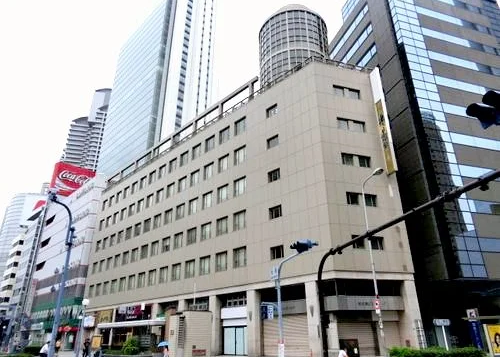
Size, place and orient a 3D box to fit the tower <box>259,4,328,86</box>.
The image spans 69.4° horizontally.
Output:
[{"bbox_3d":[5.804,-14.470,46.540,8.864,15.000,8.864,-4,-24,8],"label":"tower"}]

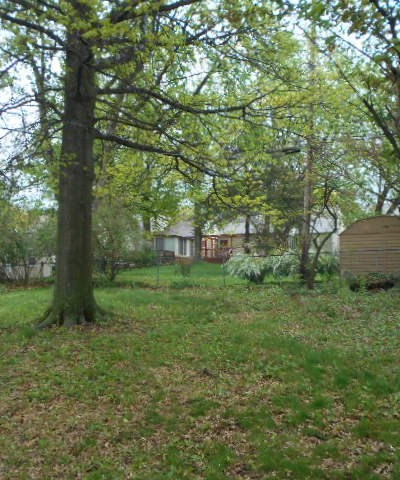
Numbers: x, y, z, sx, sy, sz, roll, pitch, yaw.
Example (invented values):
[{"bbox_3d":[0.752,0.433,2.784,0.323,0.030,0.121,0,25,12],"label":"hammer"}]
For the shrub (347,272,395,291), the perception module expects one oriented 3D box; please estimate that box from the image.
[{"bbox_3d":[5.640,1.373,15.900,1.600,0.600,0.950,0,0,0],"label":"shrub"}]

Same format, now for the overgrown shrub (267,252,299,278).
[{"bbox_3d":[3.690,1.141,21.500,1.500,1.200,1.400,0,0,0],"label":"overgrown shrub"}]

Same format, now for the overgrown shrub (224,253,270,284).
[{"bbox_3d":[2.016,1.209,20.400,1.950,1.350,1.700,0,0,0],"label":"overgrown shrub"}]

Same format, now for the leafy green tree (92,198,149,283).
[{"bbox_3d":[-4.213,-0.078,25.000,3.000,4.400,2.800,0,0,0],"label":"leafy green tree"}]

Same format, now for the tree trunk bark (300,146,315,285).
[{"bbox_3d":[3.802,-0.760,17.000,0.440,4.950,0.420,0,0,0],"label":"tree trunk bark"}]

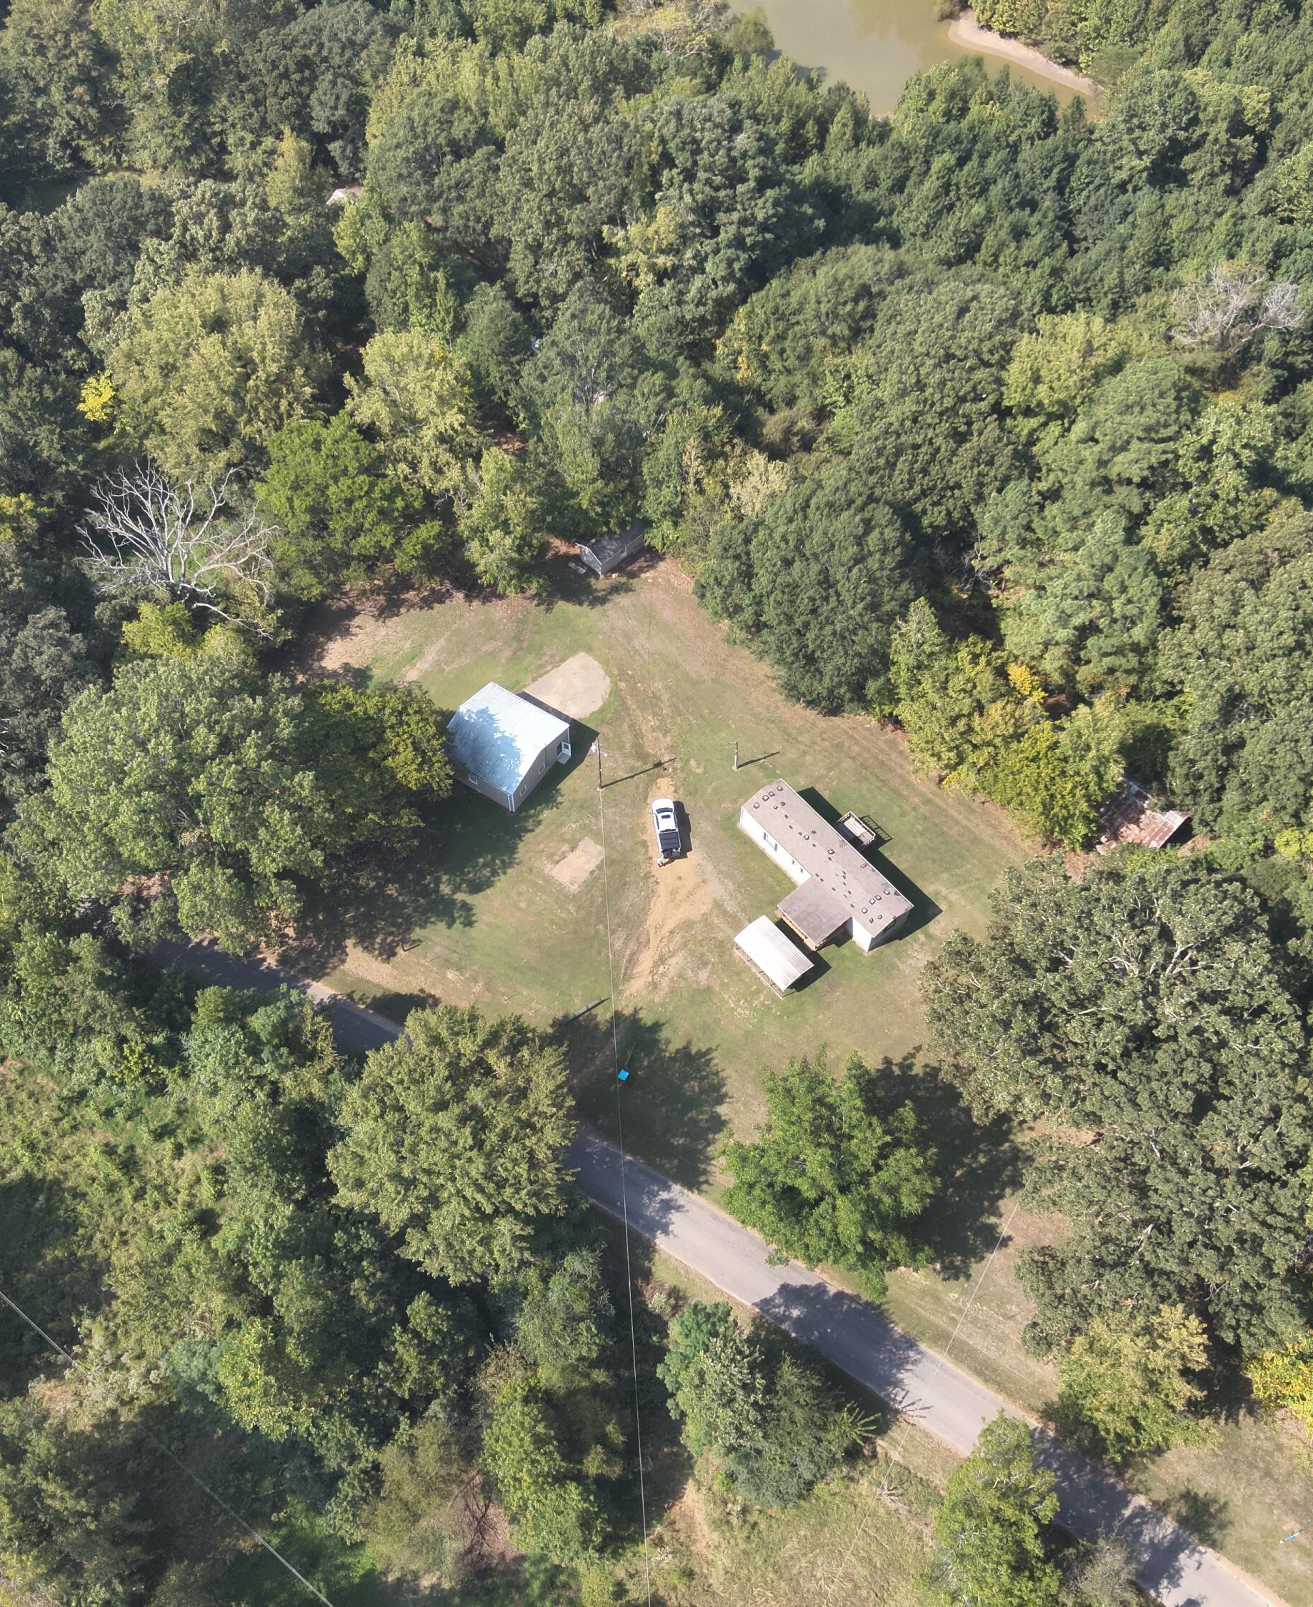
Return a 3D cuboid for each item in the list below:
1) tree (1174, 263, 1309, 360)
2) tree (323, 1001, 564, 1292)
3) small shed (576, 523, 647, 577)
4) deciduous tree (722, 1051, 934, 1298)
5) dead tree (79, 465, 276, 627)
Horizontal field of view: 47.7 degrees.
[{"bbox_3d":[60.900,-49.300,159.300,13.700,16.500,12.500,0,57,0],"label":"tree"},{"bbox_3d":[-14.950,25.900,110.200,17.200,17.000,19.000,0,57,0],"label":"tree"},{"bbox_3d":[-4.400,-27.100,153.100,6.500,2.650,3.550,-39,65,-22],"label":"small shed"},{"bbox_3d":[12.650,27.900,110.800,15.400,13.800,17.200,0,57,0],"label":"deciduous tree"},{"bbox_3d":[-45.700,-23.800,143.400,18.200,15.000,17.300,0,57,0],"label":"dead tree"}]

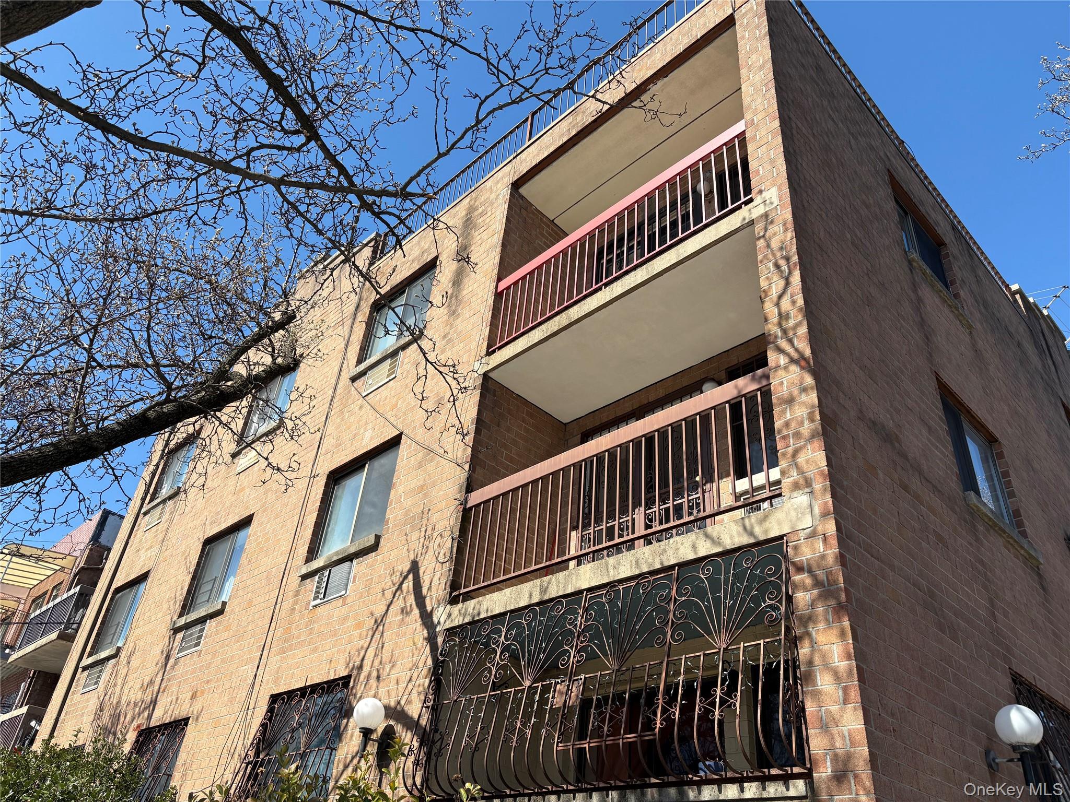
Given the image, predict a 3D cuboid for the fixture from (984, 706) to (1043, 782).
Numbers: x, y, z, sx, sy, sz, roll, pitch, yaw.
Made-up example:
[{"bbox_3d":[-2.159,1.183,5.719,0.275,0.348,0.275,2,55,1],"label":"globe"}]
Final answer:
[{"bbox_3d":[2.841,2.023,4.734,0.248,0.440,0.316,32,-42,-33],"label":"fixture"}]

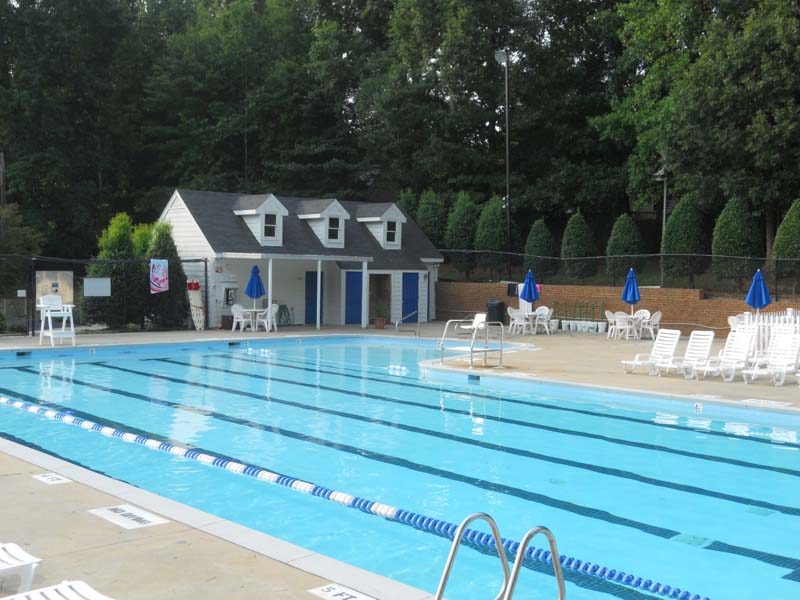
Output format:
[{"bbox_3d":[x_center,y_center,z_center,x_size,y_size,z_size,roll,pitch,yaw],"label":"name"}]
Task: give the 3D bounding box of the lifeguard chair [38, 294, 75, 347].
[{"bbox_3d":[-8.905,0.532,24.600,0.720,1.330,0.900,0,2,-37],"label":"lifeguard chair"}]

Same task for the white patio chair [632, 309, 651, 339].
[{"bbox_3d":[8.032,0.796,31.605,0.581,0.877,0.592,1,2,25],"label":"white patio chair"}]

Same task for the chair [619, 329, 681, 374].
[{"bbox_3d":[5.429,1.093,20.369,1.367,0.918,0.653,-1,2,-40],"label":"chair"}]

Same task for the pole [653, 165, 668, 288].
[{"bbox_3d":[9.056,-2.526,32.900,0.550,4.350,0.350,-1,2,-43],"label":"pole"}]

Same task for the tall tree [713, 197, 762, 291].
[{"bbox_3d":[12.171,-2.052,34.114,1.839,3.348,1.839,-1,2,-43],"label":"tall tree"}]

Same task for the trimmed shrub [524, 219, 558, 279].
[{"bbox_3d":[5.974,-2.174,40.000,1.420,2.550,1.420,1,1,0],"label":"trimmed shrub"}]

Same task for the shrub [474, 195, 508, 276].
[{"bbox_3d":[3.979,-2.761,41.200,1.500,3.650,1.500,1,2,0],"label":"shrub"}]

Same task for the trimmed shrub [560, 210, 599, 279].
[{"bbox_3d":[7.085,-2.141,37.400,1.500,2.830,1.500,1,2,0],"label":"trimmed shrub"}]

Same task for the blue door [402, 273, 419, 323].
[{"bbox_3d":[0.455,-0.081,39.225,0.898,2.060,0.071,-1,2,-41],"label":"blue door"}]

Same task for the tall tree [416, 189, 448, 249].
[{"bbox_3d":[1.589,-3.194,45.523,1.581,4.225,1.581,0,2,0],"label":"tall tree"}]

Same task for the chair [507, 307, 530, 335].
[{"bbox_3d":[4.027,0.714,32.200,0.580,0.870,0.600,2,2,41],"label":"chair"}]

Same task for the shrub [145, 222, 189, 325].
[{"bbox_3d":[-8.147,-0.894,33.200,1.450,3.700,1.450,0,2,-43],"label":"shrub"}]

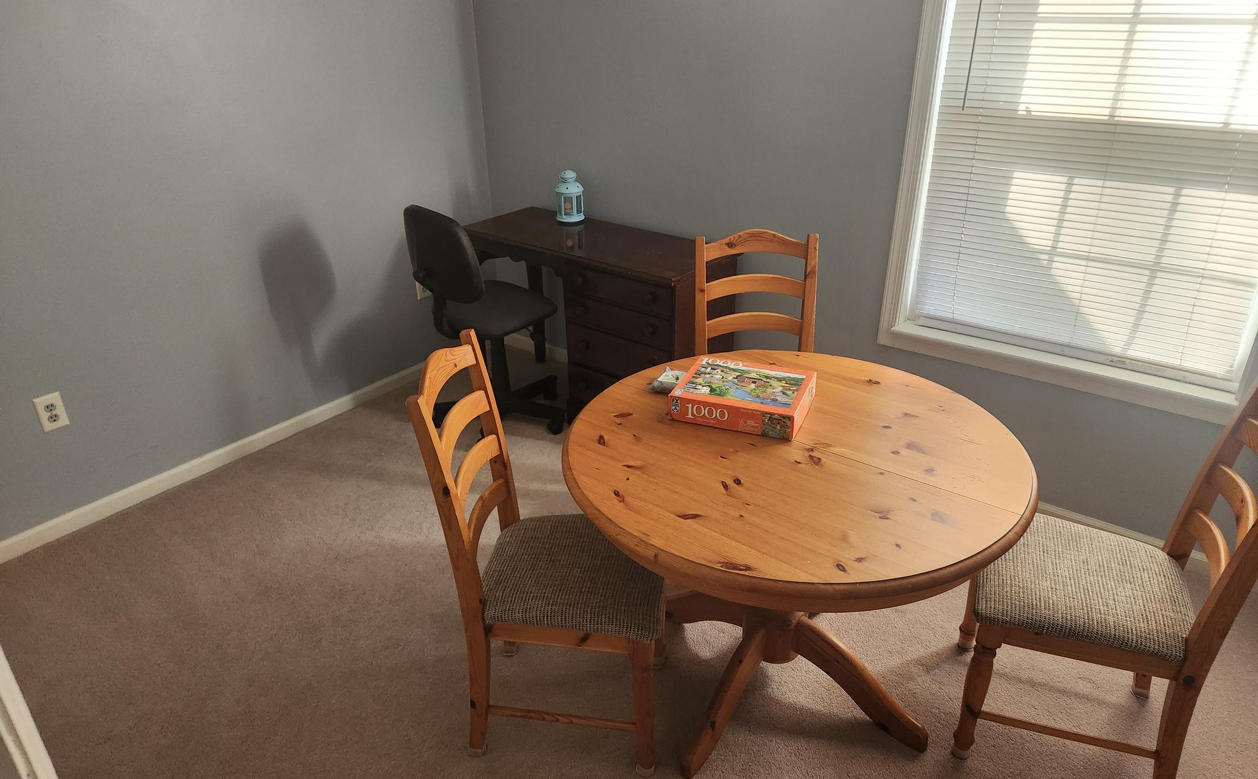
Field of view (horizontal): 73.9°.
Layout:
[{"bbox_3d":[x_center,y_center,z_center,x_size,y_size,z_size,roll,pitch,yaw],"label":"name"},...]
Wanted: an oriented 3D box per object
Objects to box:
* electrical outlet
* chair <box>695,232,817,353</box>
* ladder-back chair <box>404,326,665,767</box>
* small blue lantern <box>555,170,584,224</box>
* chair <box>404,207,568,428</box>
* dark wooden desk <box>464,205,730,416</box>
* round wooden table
[{"bbox_3d":[-1.929,0.079,2.796,0.007,0.122,0.078,18,31,34],"label":"electrical outlet"},{"bbox_3d":[0.415,0.056,2.623,0.430,0.978,0.500,-2,26,0],"label":"chair"},{"bbox_3d":[-0.164,0.386,1.963,0.500,0.978,0.430,2,26,7],"label":"ladder-back chair"},{"bbox_3d":[-0.261,-0.848,3.653,0.127,0.212,0.127,-1,26,1],"label":"small blue lantern"},{"bbox_3d":[-0.547,-0.286,3.390,0.560,0.975,0.620,16,31,33],"label":"chair"},{"bbox_3d":[-0.133,-0.268,3.570,1.184,0.769,0.448,20,33,38],"label":"dark wooden desk"},{"bbox_3d":[0.385,0.442,2.098,1.060,0.735,1.060,-1,26,1],"label":"round wooden table"}]

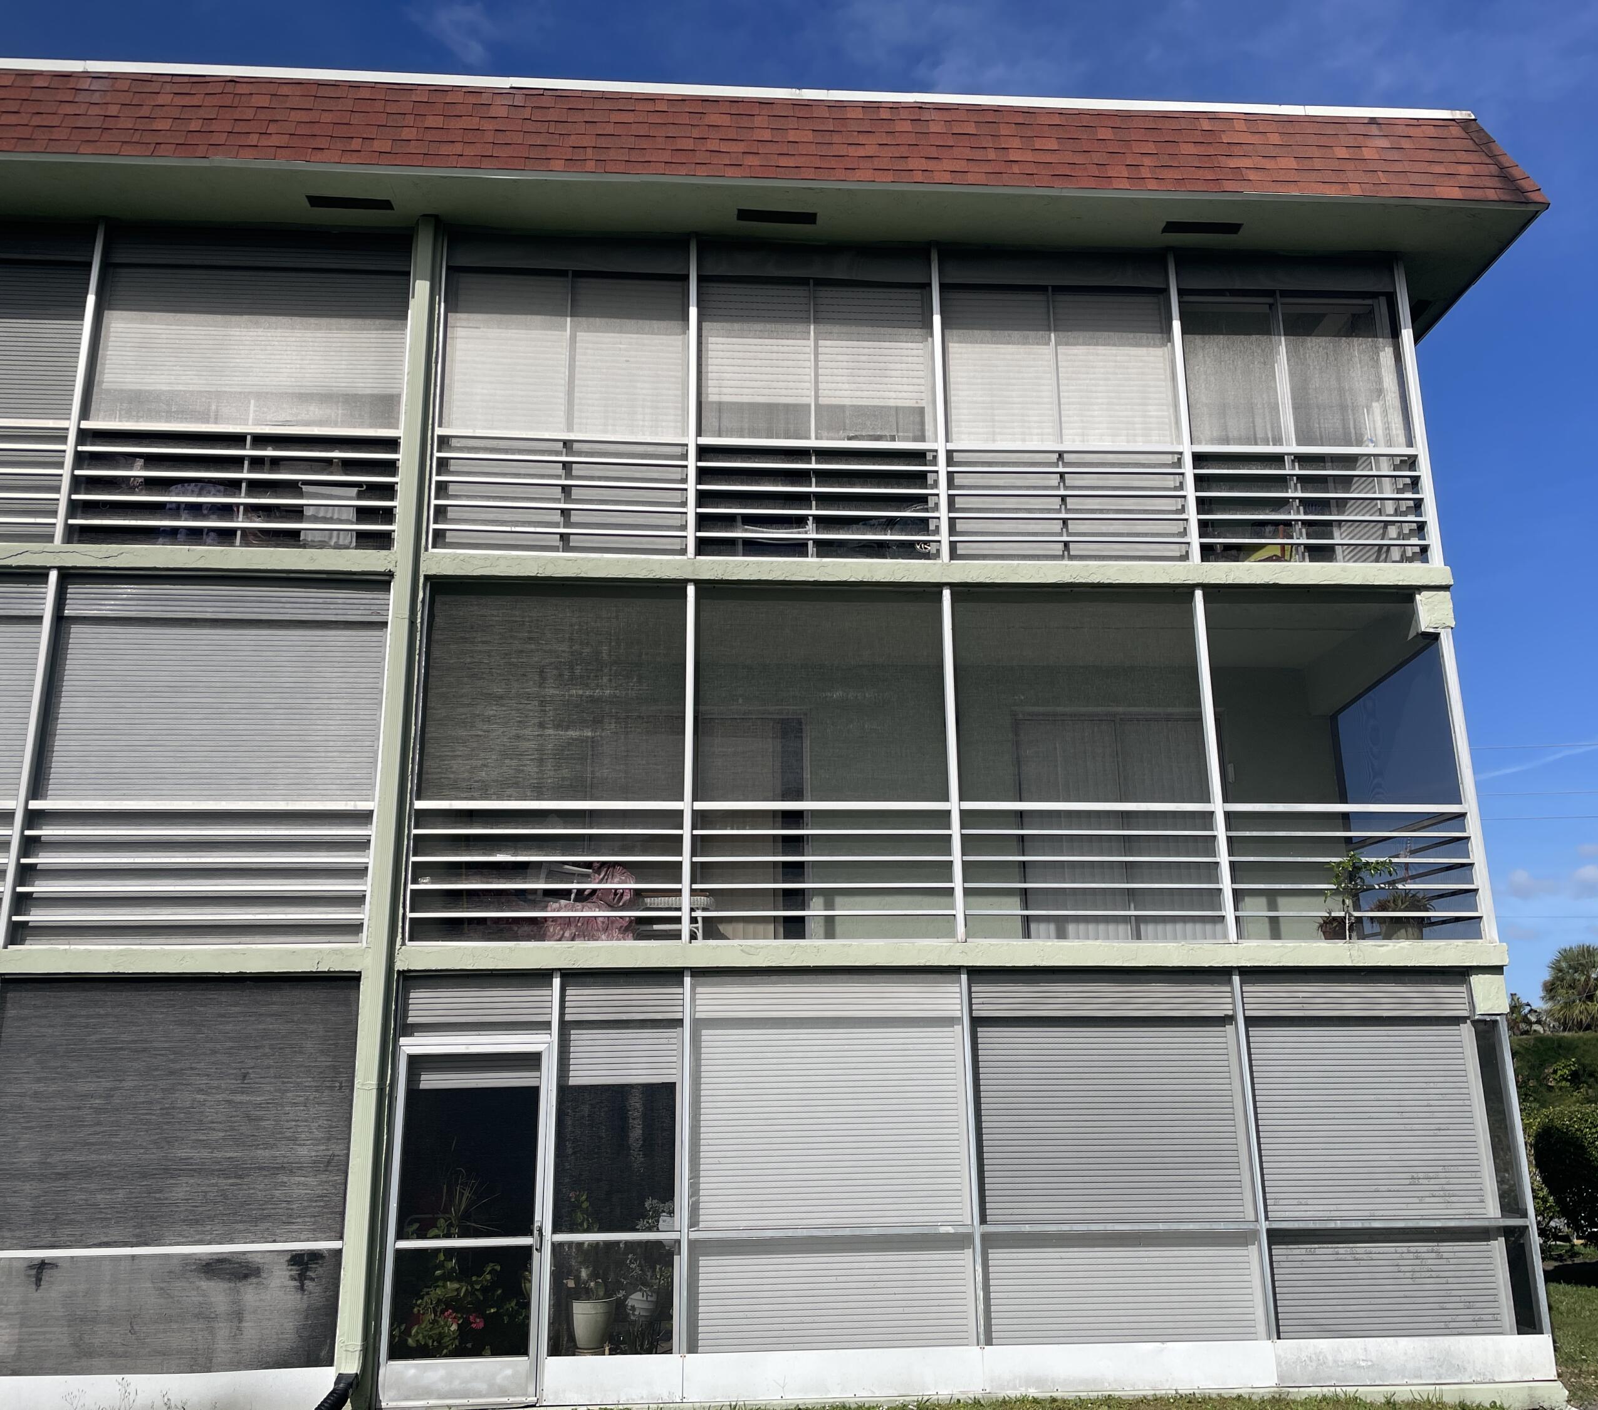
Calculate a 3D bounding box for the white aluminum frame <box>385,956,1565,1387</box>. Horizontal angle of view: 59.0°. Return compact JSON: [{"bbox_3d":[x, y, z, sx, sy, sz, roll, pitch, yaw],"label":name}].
[{"bbox_3d":[1.063,2.876,8.670,7.000,2.480,0.100,0,-15,-4],"label":"white aluminum frame"}]

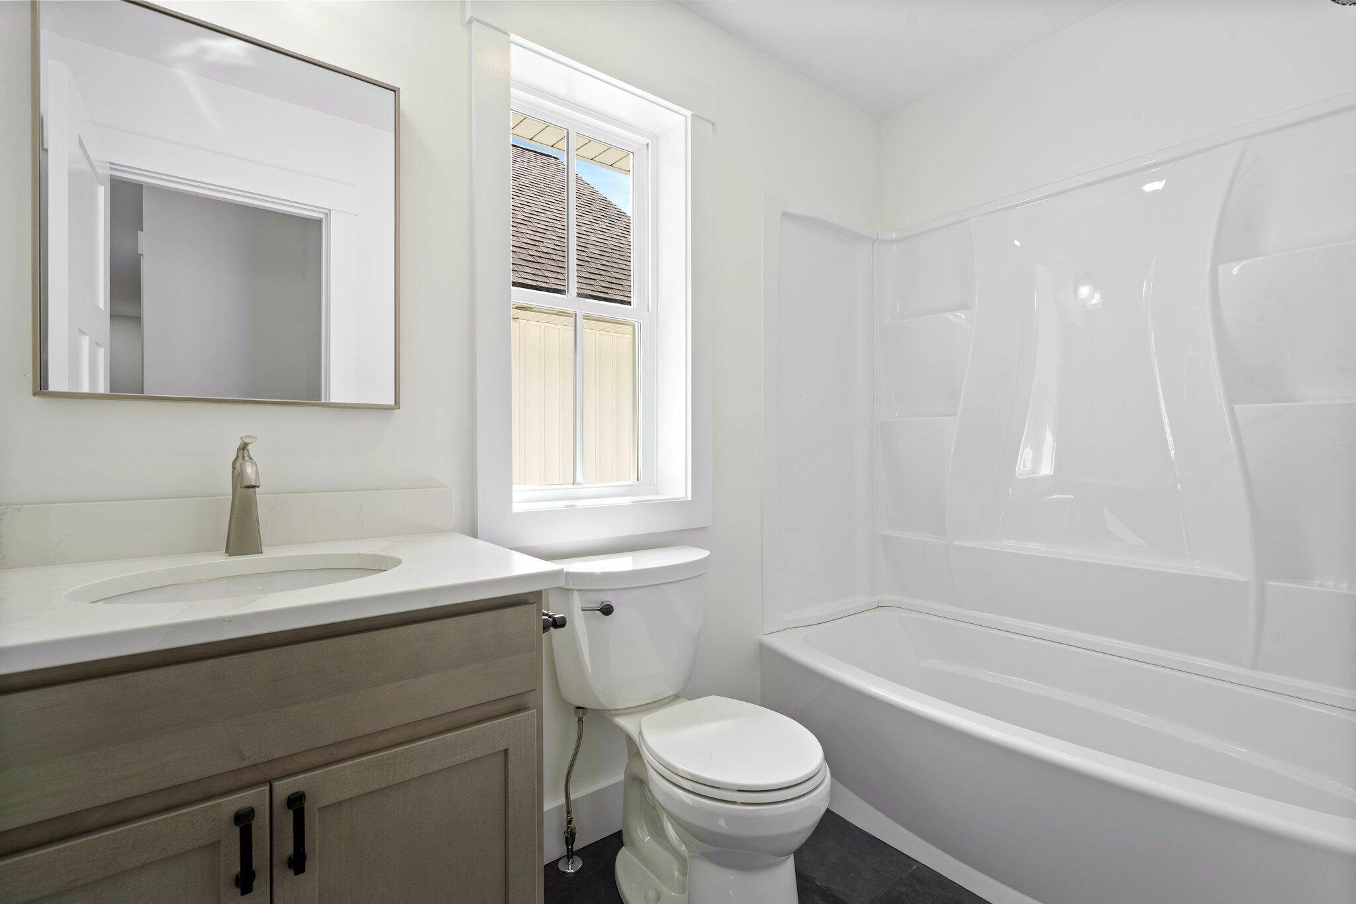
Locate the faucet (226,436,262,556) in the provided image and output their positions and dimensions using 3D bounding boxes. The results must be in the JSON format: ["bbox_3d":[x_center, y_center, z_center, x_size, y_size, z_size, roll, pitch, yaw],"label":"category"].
[{"bbox_3d":[-0.763,0.080,1.068,0.050,0.215,0.164,0,0,-38],"label":"faucet"}]

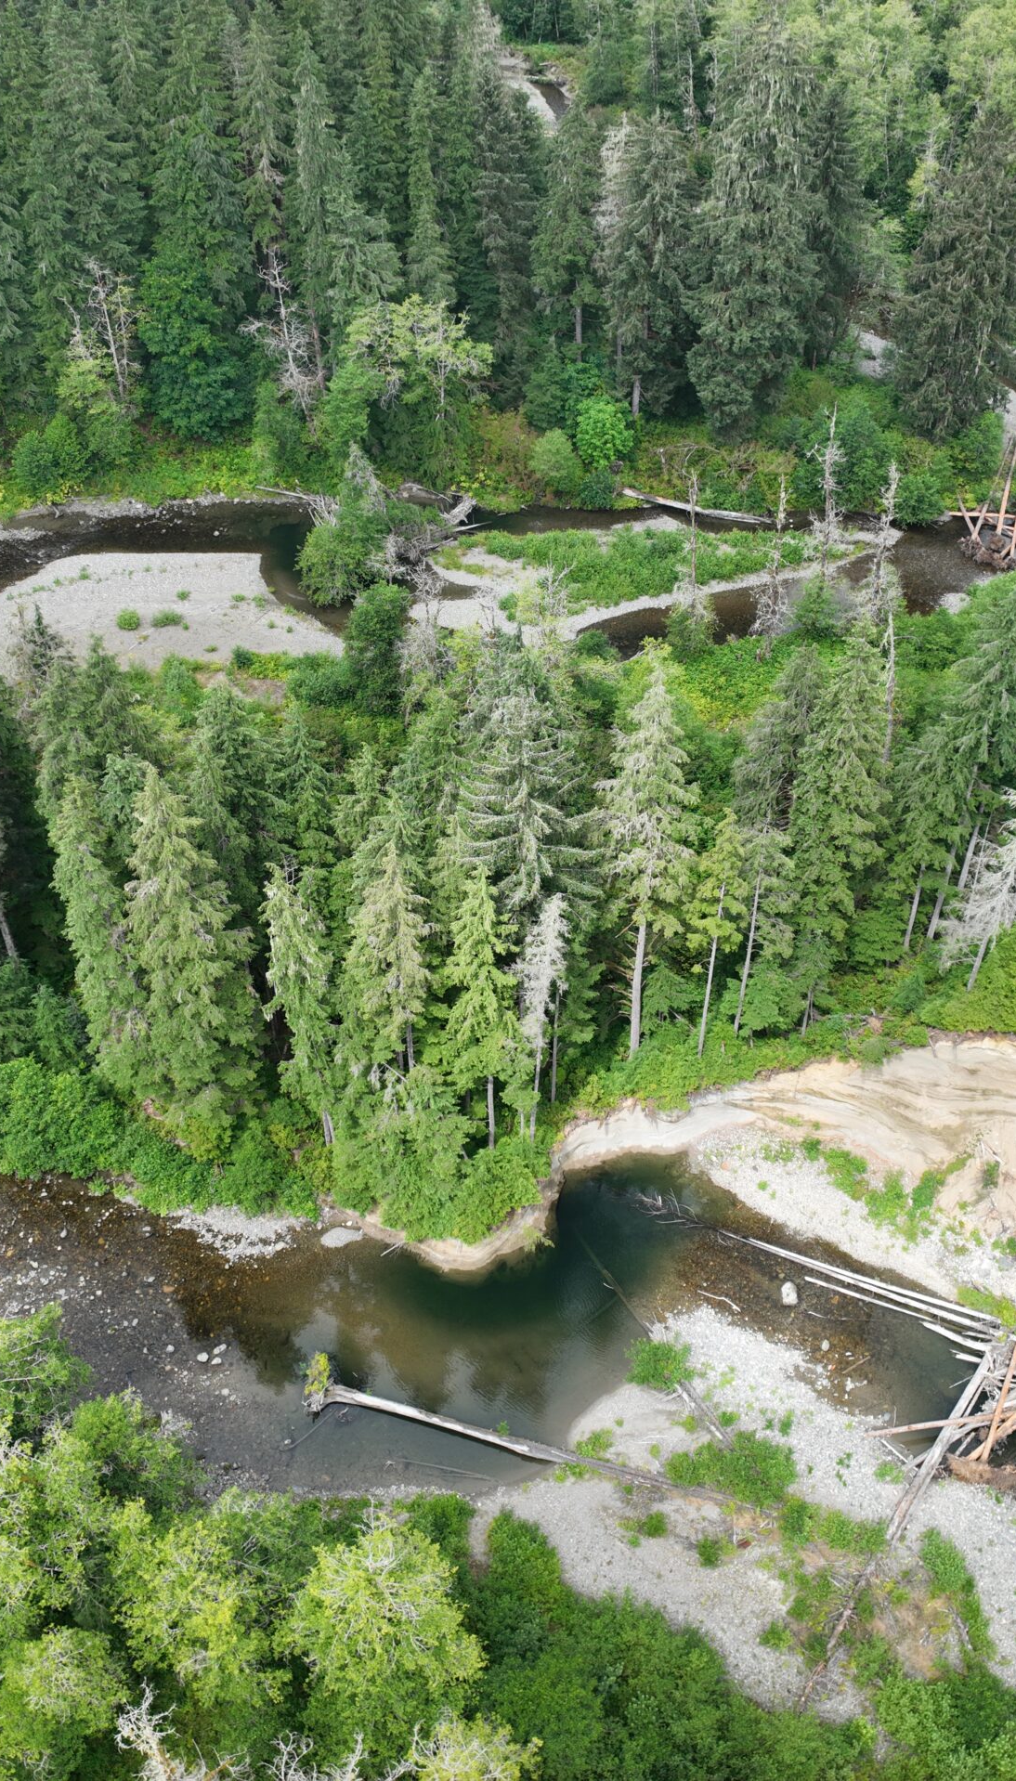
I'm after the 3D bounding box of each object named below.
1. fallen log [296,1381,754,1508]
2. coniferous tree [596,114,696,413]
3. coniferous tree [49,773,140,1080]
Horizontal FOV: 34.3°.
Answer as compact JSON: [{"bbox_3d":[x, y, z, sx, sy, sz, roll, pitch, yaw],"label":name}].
[{"bbox_3d":[0.720,31.770,93.510,25.380,1.050,1.200,10,44,10],"label":"fallen log"},{"bbox_3d":[13.980,-62.070,166.470,9.760,31.210,9.760,4,44,3],"label":"coniferous tree"},{"bbox_3d":[-24.480,3.740,98.930,5.350,27.810,5.350,-13,45,-14],"label":"coniferous tree"}]

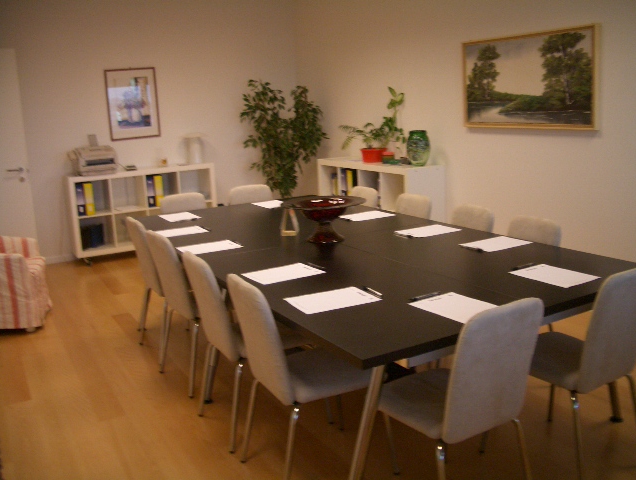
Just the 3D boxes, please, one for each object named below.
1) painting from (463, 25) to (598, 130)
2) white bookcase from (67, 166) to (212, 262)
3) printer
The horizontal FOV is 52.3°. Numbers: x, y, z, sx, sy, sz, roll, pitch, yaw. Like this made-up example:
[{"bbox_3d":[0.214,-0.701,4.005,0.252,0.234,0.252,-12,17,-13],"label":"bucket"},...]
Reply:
[{"bbox_3d":[1.482,-1.139,4.664,0.045,0.655,1.210,-9,14,-29],"label":"painting"},{"bbox_3d":[-1.831,-0.339,6.788,1.490,0.800,0.390,-10,14,-30],"label":"white bookcase"},{"bbox_3d":[-2.236,-0.793,6.437,0.420,0.270,0.350,-10,14,-30],"label":"printer"}]

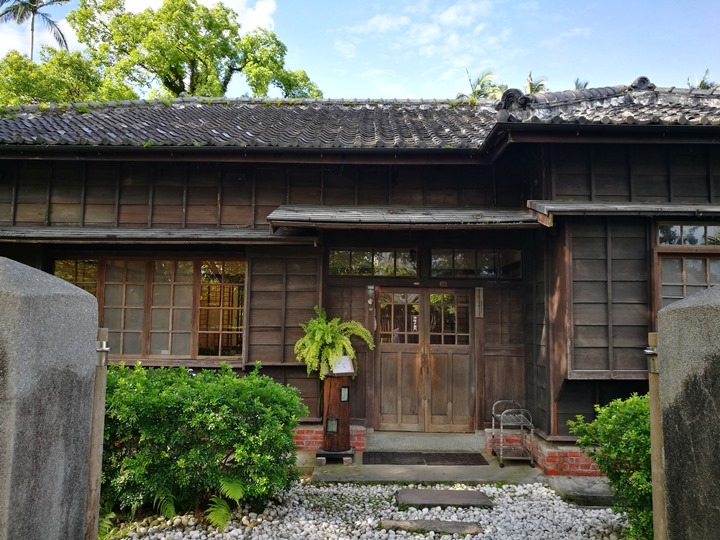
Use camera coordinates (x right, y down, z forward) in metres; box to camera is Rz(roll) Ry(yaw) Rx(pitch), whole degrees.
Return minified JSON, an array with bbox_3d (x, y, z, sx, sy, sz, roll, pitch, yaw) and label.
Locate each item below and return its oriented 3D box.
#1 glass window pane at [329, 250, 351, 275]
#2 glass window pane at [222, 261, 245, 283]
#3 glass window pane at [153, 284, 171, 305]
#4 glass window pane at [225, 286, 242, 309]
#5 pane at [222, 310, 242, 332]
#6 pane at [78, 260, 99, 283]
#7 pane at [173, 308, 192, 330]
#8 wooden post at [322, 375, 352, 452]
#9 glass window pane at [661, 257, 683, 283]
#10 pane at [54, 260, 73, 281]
[{"bbox_3d":[-0.265,-0.096,7.262,0.283,0.309,0.030,0,-4,0],"label":"glass window pane"},{"bbox_3d":[-1.613,0.026,7.194,0.276,0.290,0.020,1,-5,1],"label":"glass window pane"},{"bbox_3d":[-2.528,0.326,7.178,0.234,0.275,0.020,1,-5,1],"label":"glass window pane"},{"bbox_3d":[-1.591,0.336,7.089,0.266,0.280,0.020,1,-5,0],"label":"glass window pane"},{"bbox_3d":[-1.590,0.634,7.063,0.268,0.274,0.020,1,-5,0],"label":"pane"},{"bbox_3d":[-3.455,0.020,7.129,0.257,0.283,0.020,1,-5,0],"label":"pane"},{"bbox_3d":[-2.258,0.636,7.148,0.248,0.284,0.020,1,-5,1],"label":"pane"},{"bbox_3d":[-0.259,1.629,6.478,0.316,0.845,0.316,1,-5,0],"label":"wooden post"},{"bbox_3d":[3.453,0.010,6.208,0.229,0.280,0.020,1,-5,0],"label":"glass window pane"},{"bbox_3d":[-3.644,0.015,6.944,0.258,0.267,0.025,1,-5,0],"label":"pane"}]

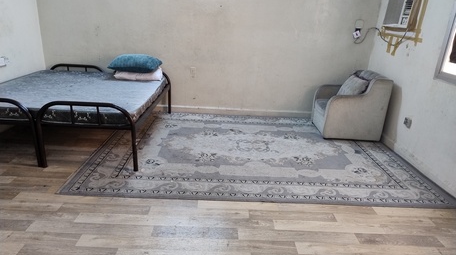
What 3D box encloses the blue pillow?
[{"bbox_3d":[-1.282,-0.900,4.416,0.690,0.220,0.410,2,19,-2],"label":"blue pillow"}]

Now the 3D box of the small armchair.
[{"bbox_3d":[1.643,-0.328,4.342,0.770,0.820,0.690,2,19,-2],"label":"small armchair"}]

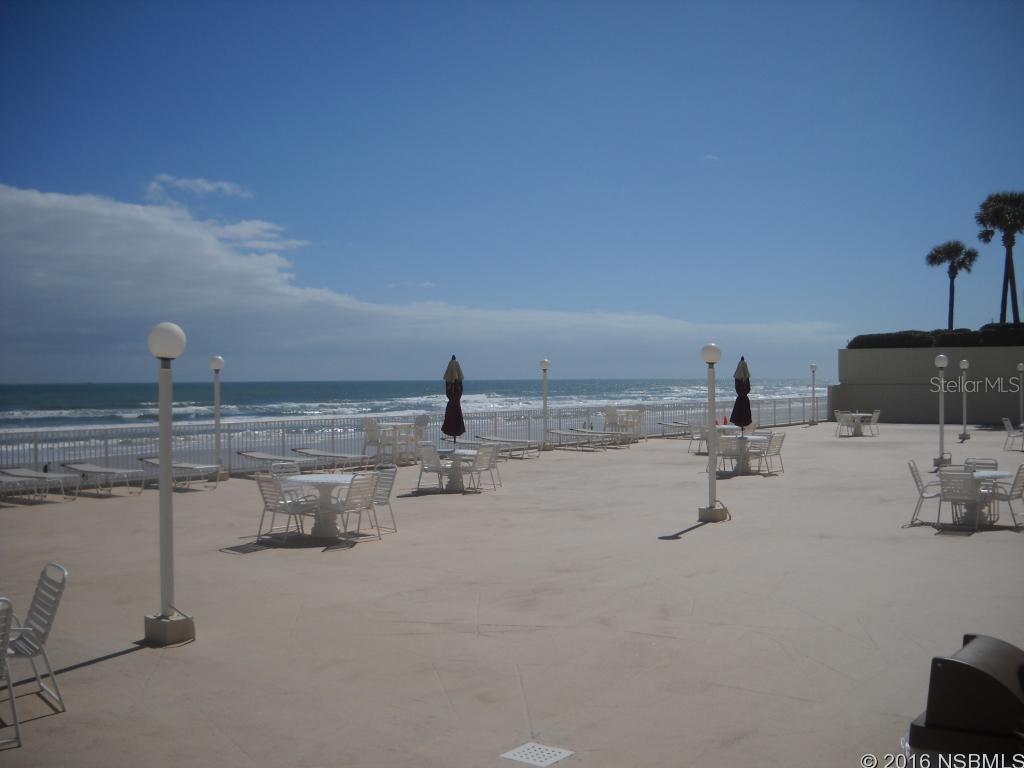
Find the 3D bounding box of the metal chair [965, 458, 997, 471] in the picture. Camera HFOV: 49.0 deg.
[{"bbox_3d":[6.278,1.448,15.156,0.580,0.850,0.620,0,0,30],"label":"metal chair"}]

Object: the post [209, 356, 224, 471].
[{"bbox_3d":[-6.486,0.655,24.754,0.330,2.520,0.330,0,0,38],"label":"post"}]

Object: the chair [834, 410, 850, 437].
[{"bbox_3d":[11.036,1.297,37.165,0.620,0.850,0.580,0,0,-3],"label":"chair"}]

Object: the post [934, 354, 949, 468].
[{"bbox_3d":[9.695,0.606,25.339,0.330,2.520,0.330,0,0,38],"label":"post"}]

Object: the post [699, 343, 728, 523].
[{"bbox_3d":[2.847,0.684,15.995,0.330,2.520,0.330,0,0,38],"label":"post"}]

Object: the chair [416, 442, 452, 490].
[{"bbox_3d":[-1.336,1.478,20.428,0.620,0.850,0.580,0,0,35],"label":"chair"}]

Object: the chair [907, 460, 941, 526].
[{"bbox_3d":[5.696,1.453,15.193,0.620,0.850,0.580,0,0,26],"label":"chair"}]

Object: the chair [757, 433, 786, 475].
[{"bbox_3d":[5.261,1.413,23.335,0.620,0.850,0.580,0,0,44],"label":"chair"}]

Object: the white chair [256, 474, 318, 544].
[{"bbox_3d":[-2.786,1.523,13.949,0.580,0.850,0.620,0,0,44],"label":"white chair"}]

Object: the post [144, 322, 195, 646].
[{"bbox_3d":[-2.656,0.747,8.680,0.295,2.455,0.295,0,0,42],"label":"post"}]

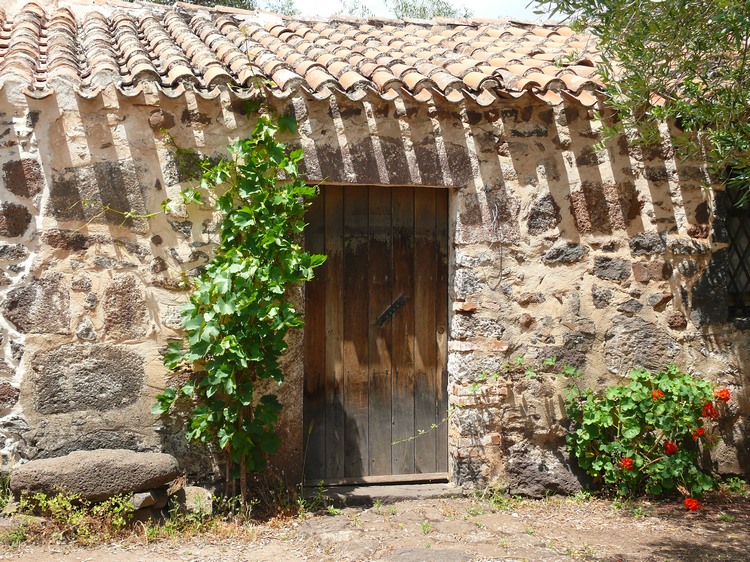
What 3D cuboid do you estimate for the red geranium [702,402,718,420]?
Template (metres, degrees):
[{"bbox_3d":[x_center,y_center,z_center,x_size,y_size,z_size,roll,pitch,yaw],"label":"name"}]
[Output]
[{"bbox_3d":[2.157,0.839,7.800,0.100,0.110,0.095,0,1,-16],"label":"red geranium"}]

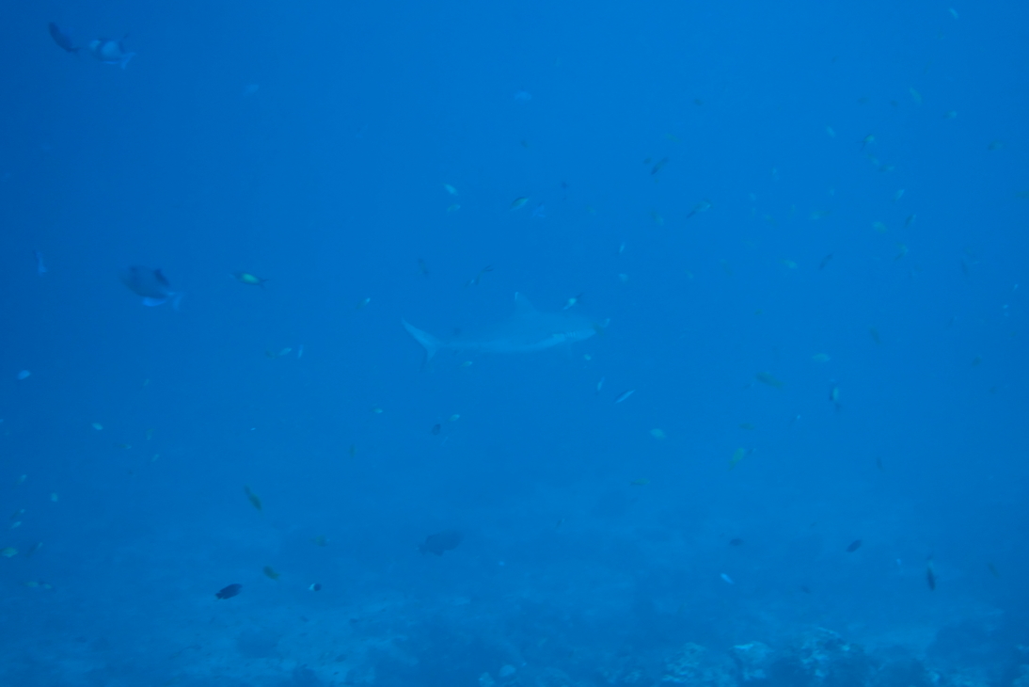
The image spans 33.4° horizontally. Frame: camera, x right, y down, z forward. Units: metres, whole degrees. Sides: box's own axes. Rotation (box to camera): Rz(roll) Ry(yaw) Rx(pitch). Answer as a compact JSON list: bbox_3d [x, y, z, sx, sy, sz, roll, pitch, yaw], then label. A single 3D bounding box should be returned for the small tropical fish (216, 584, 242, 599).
[{"bbox_3d":[-1.250,1.084,7.500,0.122,0.052,0.024,-20,-2,5],"label":"small tropical fish"}]

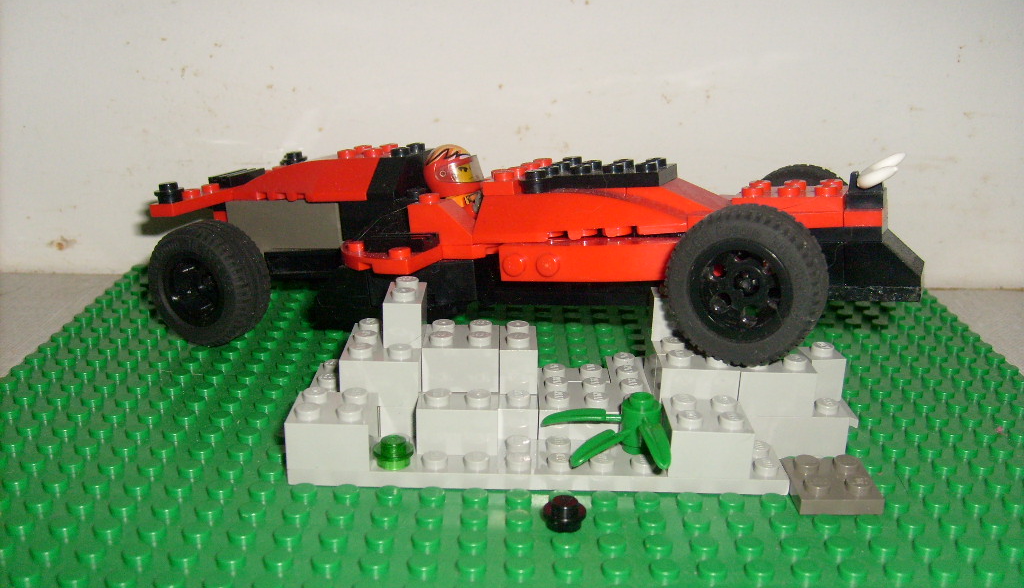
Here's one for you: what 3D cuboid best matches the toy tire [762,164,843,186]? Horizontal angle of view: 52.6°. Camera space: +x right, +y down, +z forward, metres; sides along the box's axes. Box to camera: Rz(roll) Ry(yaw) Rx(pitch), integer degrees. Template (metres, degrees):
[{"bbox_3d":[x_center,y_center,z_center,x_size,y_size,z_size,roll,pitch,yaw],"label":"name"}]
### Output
[{"bbox_3d":[0.068,-0.016,0.254,0.031,0.031,0.014,0,16,25],"label":"toy tire"}]

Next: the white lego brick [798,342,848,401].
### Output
[{"bbox_3d":[0.066,0.016,0.222,0.008,0.011,0.008,1,17,-1],"label":"white lego brick"}]

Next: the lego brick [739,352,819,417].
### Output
[{"bbox_3d":[0.054,0.018,0.214,0.016,0.011,0.008,1,17,-1],"label":"lego brick"}]

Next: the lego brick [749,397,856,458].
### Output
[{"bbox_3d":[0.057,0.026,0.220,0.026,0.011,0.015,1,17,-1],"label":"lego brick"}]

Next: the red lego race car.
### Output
[{"bbox_3d":[-0.004,-0.016,0.258,0.199,0.045,0.066,0,16,25],"label":"red lego race car"}]

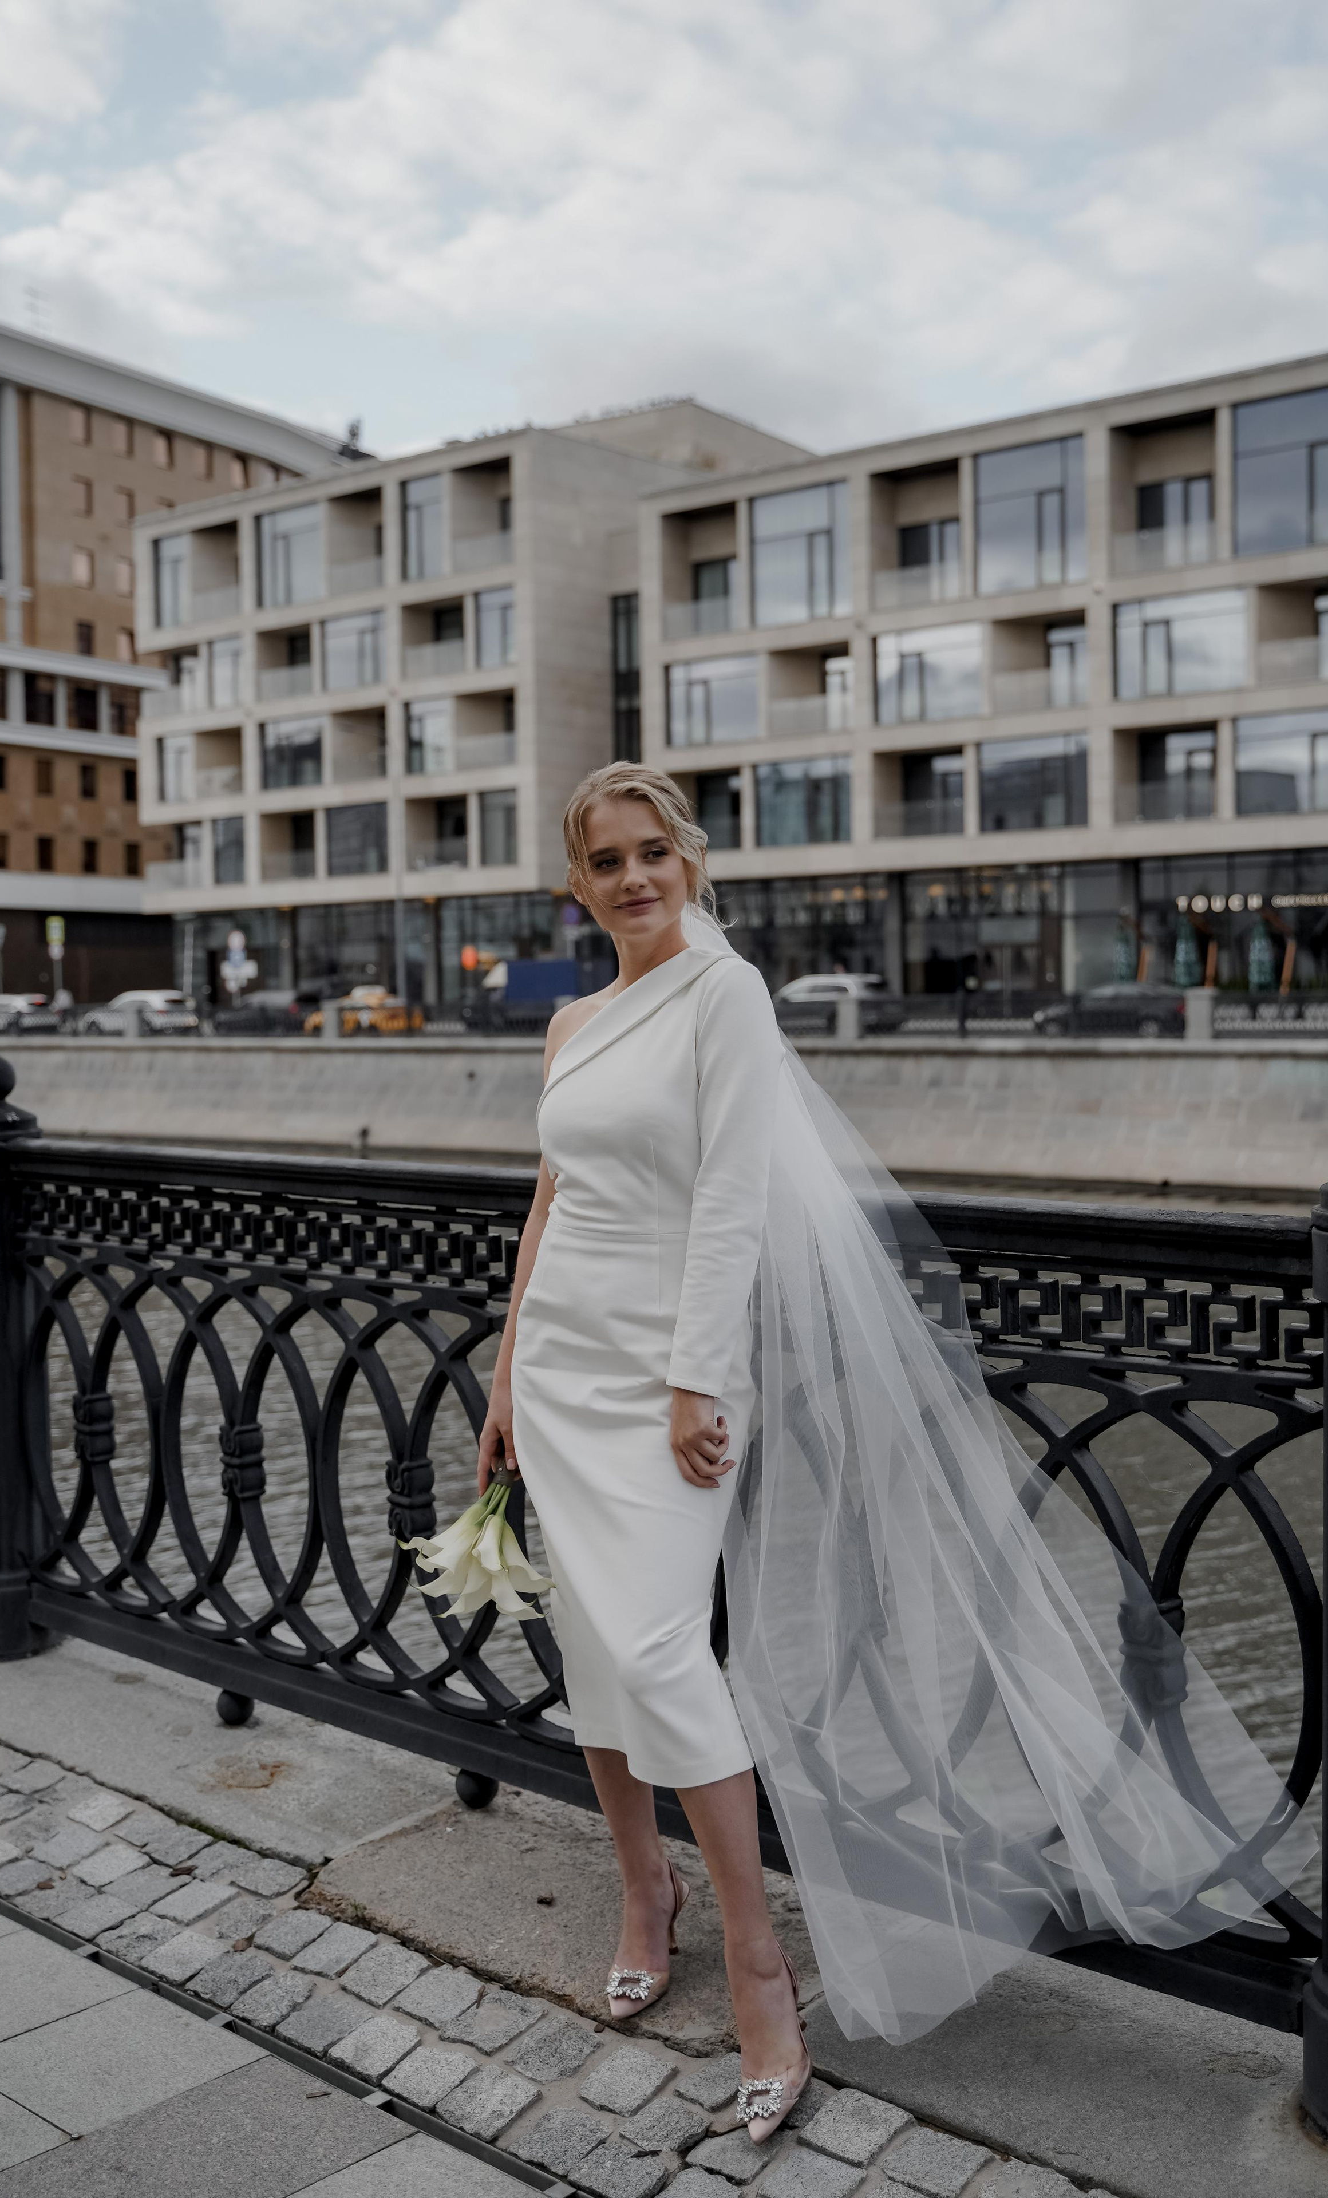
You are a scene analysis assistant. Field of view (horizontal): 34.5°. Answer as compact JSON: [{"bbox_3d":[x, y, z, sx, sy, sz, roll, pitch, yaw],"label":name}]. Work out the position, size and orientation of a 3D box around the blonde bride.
[{"bbox_3d":[0.290,0.429,2.920,1.100,1.770,0.600,0,3,17],"label":"blonde bride"}]

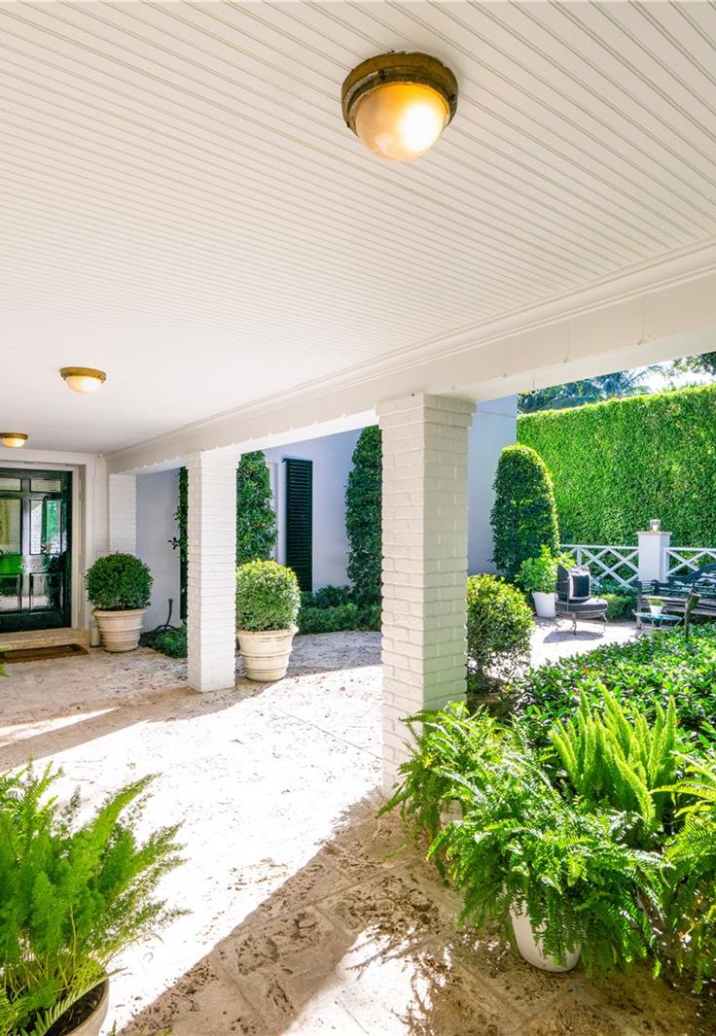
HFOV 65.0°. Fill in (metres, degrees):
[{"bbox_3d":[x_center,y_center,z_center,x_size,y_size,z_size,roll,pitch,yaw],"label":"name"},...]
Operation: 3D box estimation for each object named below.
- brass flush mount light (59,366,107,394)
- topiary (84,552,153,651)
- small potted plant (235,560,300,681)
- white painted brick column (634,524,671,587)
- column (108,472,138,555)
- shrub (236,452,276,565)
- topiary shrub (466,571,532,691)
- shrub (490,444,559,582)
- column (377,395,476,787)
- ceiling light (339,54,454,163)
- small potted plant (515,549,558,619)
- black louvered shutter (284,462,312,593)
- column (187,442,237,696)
[{"bbox_3d":[-1.603,-0.793,3.287,0.245,0.112,0.245,0,0,-39],"label":"brass flush mount light"},{"bbox_3d":[-2.945,1.011,6.920,0.795,1.178,0.795,0,0,-37],"label":"topiary"},{"bbox_3d":[-0.869,0.968,5.420,0.610,1.130,0.610,0,0,0],"label":"small potted plant"},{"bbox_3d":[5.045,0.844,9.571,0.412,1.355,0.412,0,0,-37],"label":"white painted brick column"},{"bbox_3d":[-3.190,0.471,7.578,0.344,2.258,0.294,0,0,-37],"label":"column"},{"bbox_3d":[-1.723,0.216,8.245,1.080,2.748,1.080,0,0,-37],"label":"shrub"},{"bbox_3d":[1.149,1.060,5.301,0.883,1.080,0.883,0,0,11],"label":"topiary shrub"},{"bbox_3d":[2.899,0.091,9.873,1.160,2.750,1.160,0,0,-39],"label":"shrub"},{"bbox_3d":[0.390,0.471,3.215,0.403,2.258,0.403,0,0,-37],"label":"column"},{"bbox_3d":[0.087,-0.800,1.158,0.236,0.133,0.236,0,0,0],"label":"ceiling light"},{"bbox_3d":[2.935,1.031,9.129,0.766,1.149,0.766,0,0,-37],"label":"small potted plant"},{"bbox_3d":[-0.981,0.210,9.250,0.530,2.330,0.060,0,0,-39],"label":"black louvered shutter"},{"bbox_3d":[-1.416,0.471,5.451,0.353,2.258,0.353,0,0,-37],"label":"column"}]

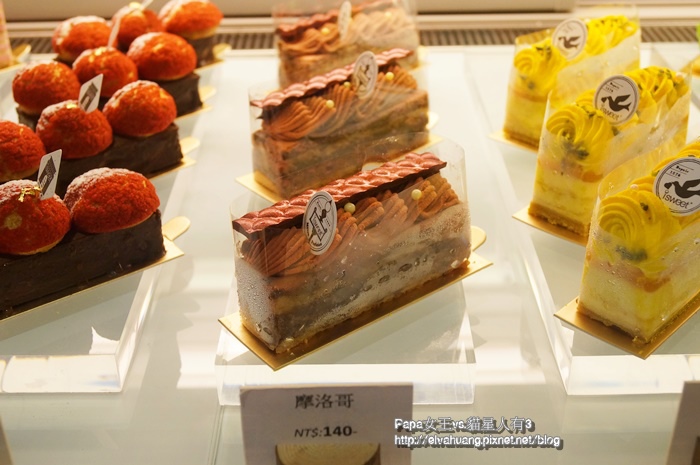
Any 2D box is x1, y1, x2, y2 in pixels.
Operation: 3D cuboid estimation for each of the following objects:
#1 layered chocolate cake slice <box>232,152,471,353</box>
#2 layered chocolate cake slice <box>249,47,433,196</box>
[{"bbox_3d":[0.006,0.005,0.402,0.117,0.053,0.029,-22,37,-32],"label":"layered chocolate cake slice"},{"bbox_3d":[-0.002,-0.069,0.527,0.117,0.053,0.029,-23,38,-34],"label":"layered chocolate cake slice"}]

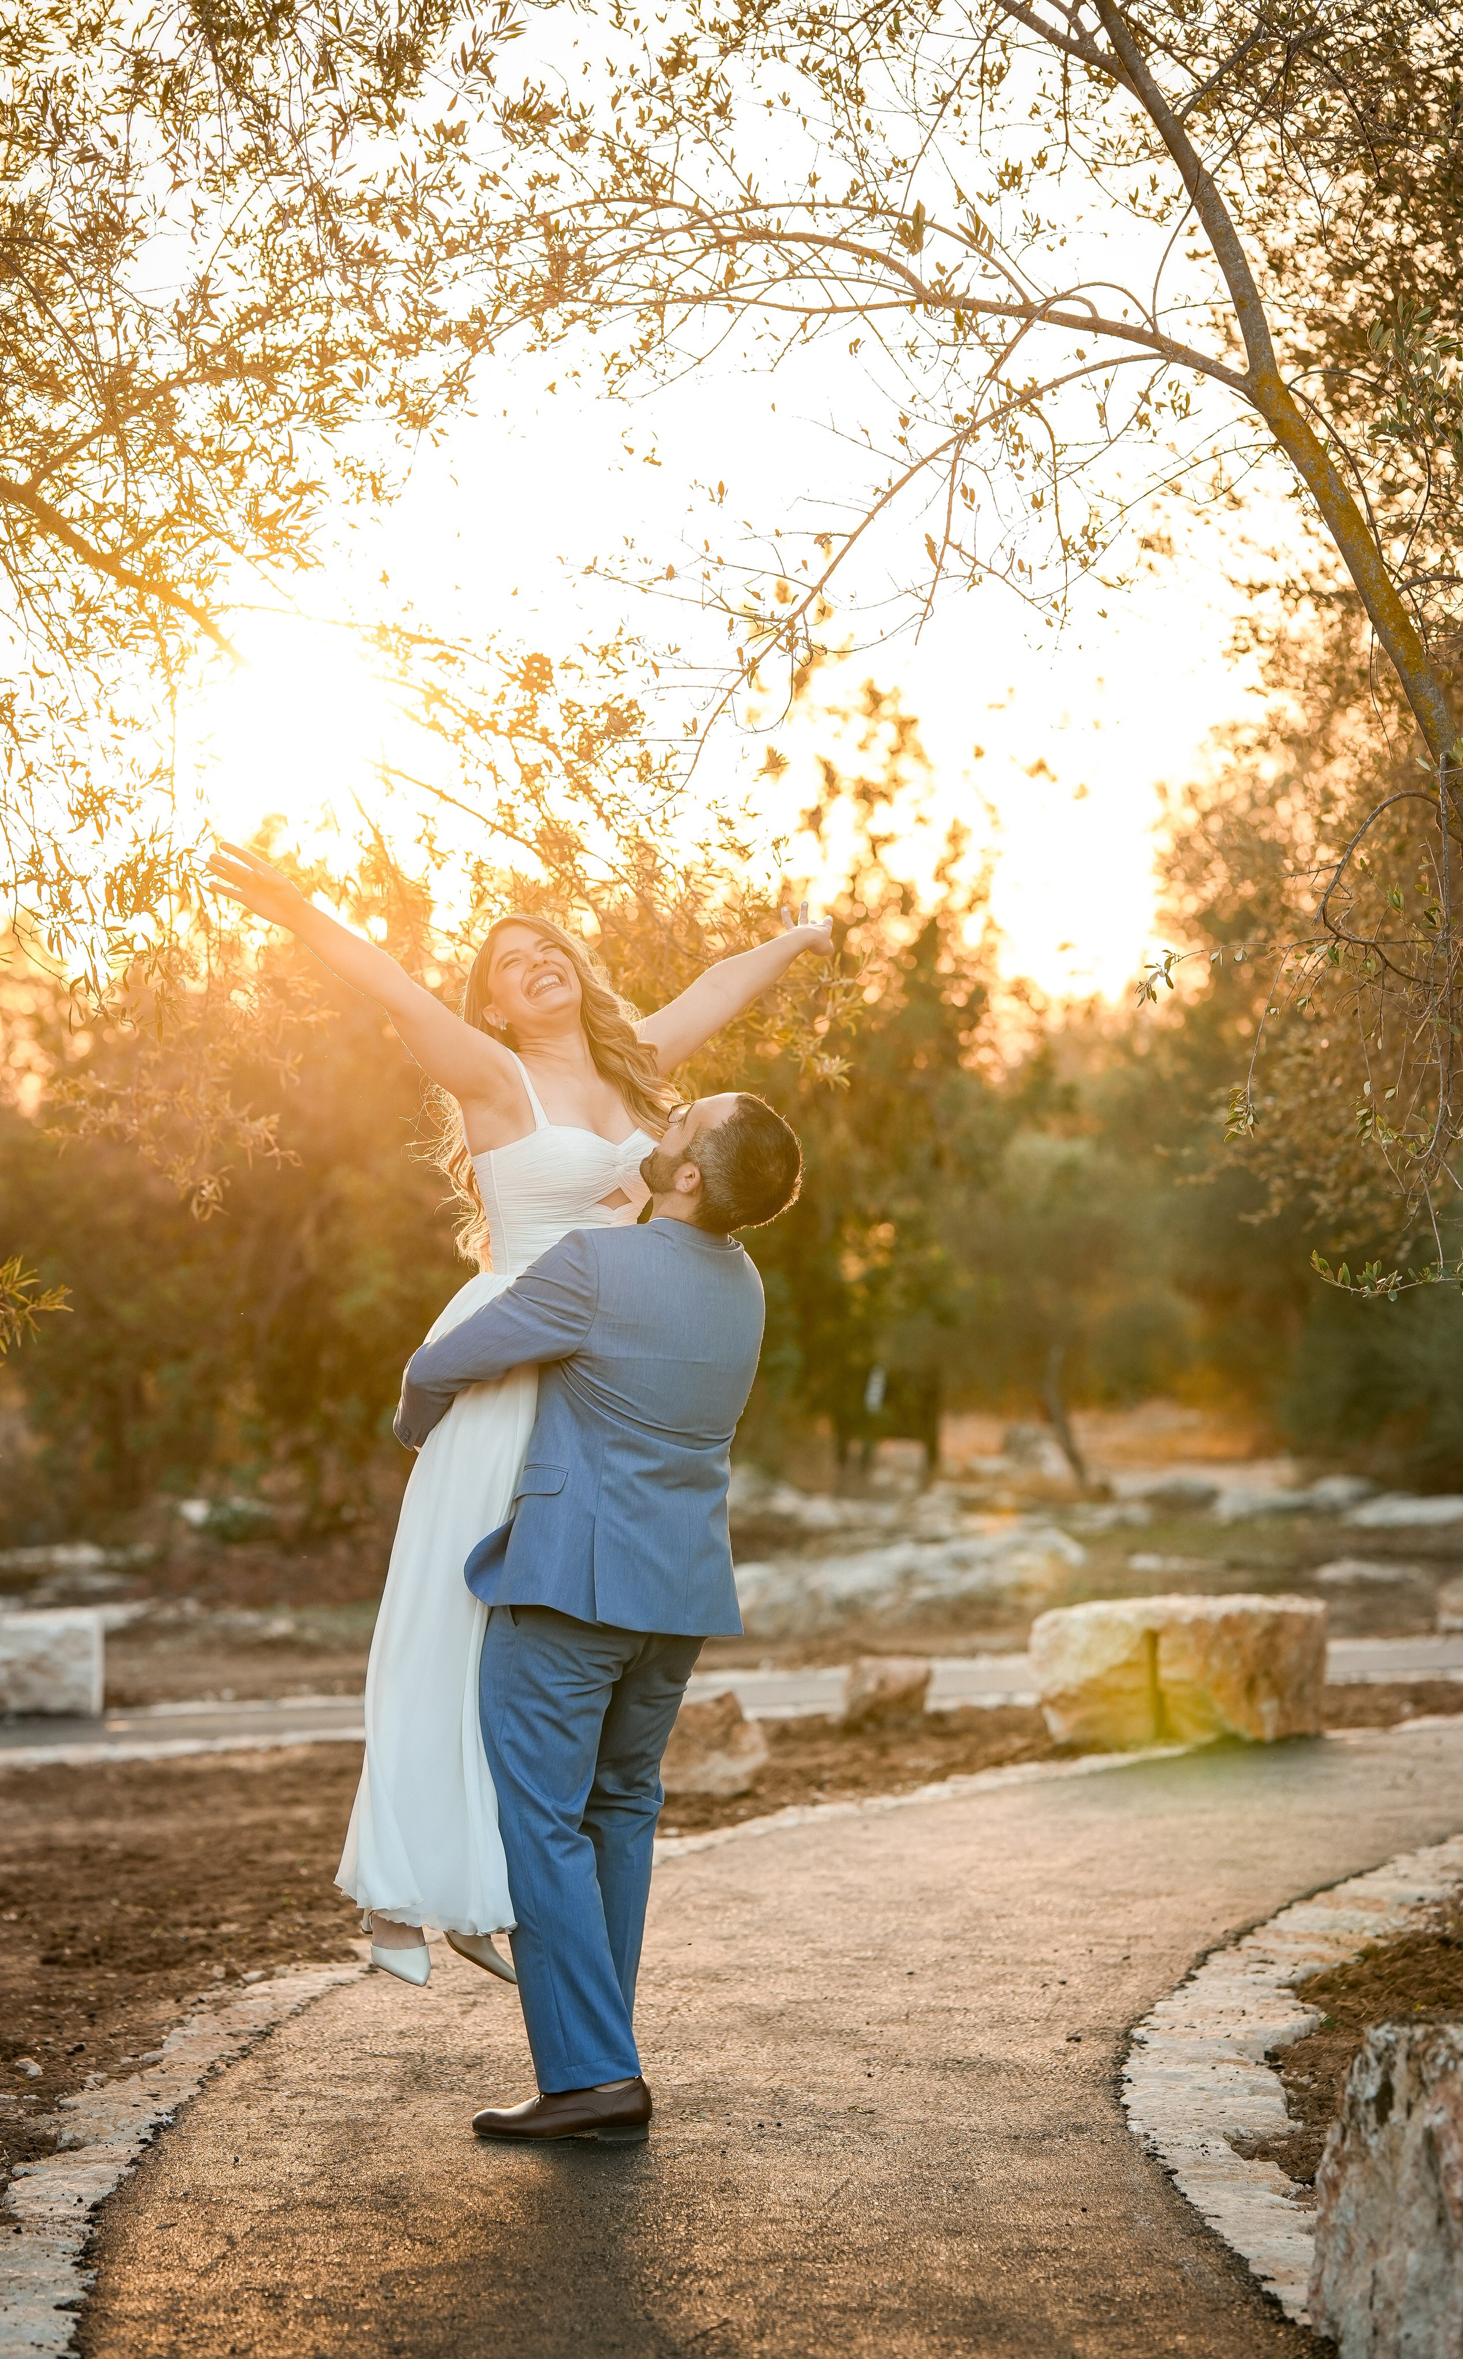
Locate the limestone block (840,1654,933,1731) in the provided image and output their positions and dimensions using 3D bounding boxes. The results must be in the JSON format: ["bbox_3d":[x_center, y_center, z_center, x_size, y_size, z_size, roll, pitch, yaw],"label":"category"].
[{"bbox_3d":[0.503,1.677,18.200,0.285,0.230,0.260,0,-1,-3],"label":"limestone block"}]

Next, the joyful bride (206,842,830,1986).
[{"bbox_3d":[-0.325,0.405,9.330,1.280,1.890,0.620,1,-2,-43],"label":"joyful bride"}]

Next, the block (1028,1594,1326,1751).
[{"bbox_3d":[1.410,1.558,17.600,0.880,0.450,0.580,0,-1,-8],"label":"block"}]

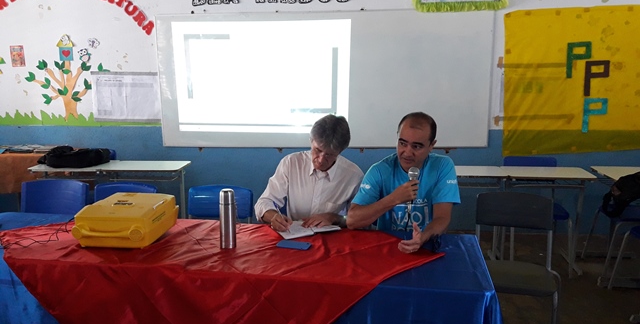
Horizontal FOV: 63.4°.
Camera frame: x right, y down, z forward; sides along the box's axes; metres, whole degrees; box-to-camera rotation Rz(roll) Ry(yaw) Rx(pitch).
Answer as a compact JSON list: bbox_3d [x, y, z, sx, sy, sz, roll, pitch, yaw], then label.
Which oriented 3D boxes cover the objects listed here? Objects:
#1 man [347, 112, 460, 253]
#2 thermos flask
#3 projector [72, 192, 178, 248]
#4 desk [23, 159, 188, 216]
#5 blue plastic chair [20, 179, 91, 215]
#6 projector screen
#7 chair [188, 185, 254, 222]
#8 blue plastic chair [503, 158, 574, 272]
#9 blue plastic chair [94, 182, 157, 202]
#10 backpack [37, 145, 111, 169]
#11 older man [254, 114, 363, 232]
[{"bbox_3d":[0.383,0.425,2.547,0.550,1.340,0.700,0,11,5],"label":"man"},{"bbox_3d":[-0.409,0.248,2.329,0.073,0.265,0.073,-1,11,0],"label":"thermos flask"},{"bbox_3d":[-0.923,0.275,2.533,0.345,0.145,0.470,0,11,5],"label":"projector"},{"bbox_3d":[-1.669,0.398,4.314,1.220,0.760,0.420,0,11,4],"label":"desk"},{"bbox_3d":[-1.690,0.585,3.087,0.450,0.860,0.500,1,11,8],"label":"blue plastic chair"},{"bbox_3d":[0.015,-0.725,4.659,3.020,1.210,0.030,0,11,4],"label":"projector screen"},{"bbox_3d":[-0.635,0.589,3.068,0.430,0.840,0.500,1,11,6],"label":"chair"},{"bbox_3d":[1.640,0.407,3.898,0.430,0.840,0.500,0,11,2],"label":"blue plastic chair"},{"bbox_3d":[-1.260,0.579,3.147,0.430,0.840,0.500,1,11,7],"label":"blue plastic chair"},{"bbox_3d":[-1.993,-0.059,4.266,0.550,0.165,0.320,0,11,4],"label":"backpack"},{"bbox_3d":[-0.022,0.419,2.627,0.530,1.330,0.700,1,11,8],"label":"older man"}]

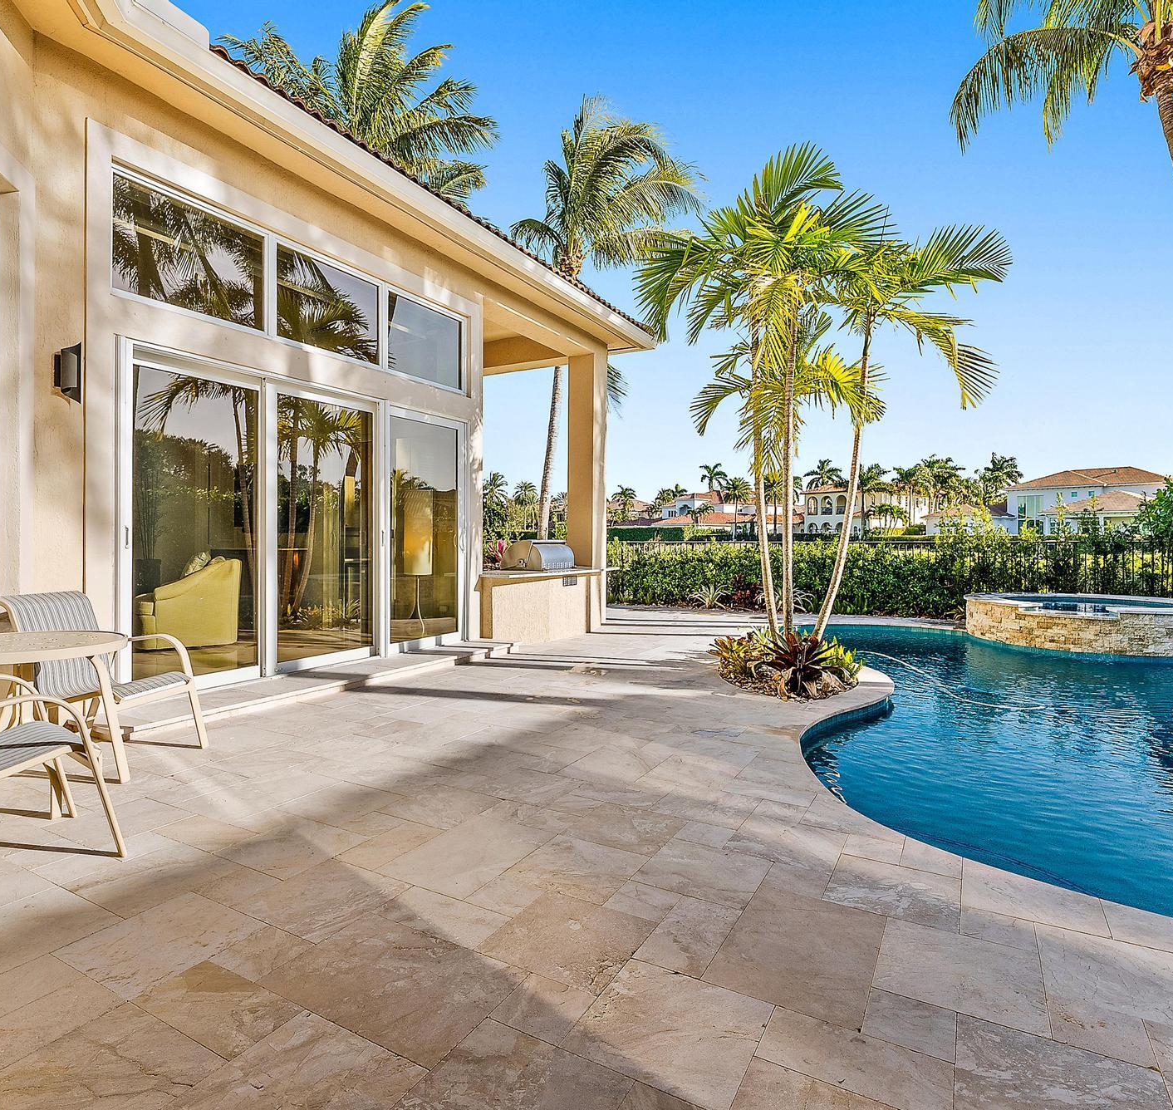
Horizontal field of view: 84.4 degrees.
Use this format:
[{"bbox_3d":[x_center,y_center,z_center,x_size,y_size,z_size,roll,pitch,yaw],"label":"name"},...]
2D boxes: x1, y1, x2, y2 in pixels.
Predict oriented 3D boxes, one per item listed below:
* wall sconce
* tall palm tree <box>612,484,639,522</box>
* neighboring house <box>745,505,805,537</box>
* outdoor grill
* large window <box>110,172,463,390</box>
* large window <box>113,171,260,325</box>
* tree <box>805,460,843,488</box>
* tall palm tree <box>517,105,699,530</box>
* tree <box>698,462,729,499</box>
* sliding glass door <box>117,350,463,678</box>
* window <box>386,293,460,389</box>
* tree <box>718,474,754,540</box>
[{"bbox_3d":[-3.270,-1.152,4.082,0.110,0.350,0.125,1,1,32],"label":"wall sconce"},{"bbox_3d":[5.126,-4.533,84.950,3.600,9.200,3.600,0,1,0],"label":"tall palm tree"},{"bbox_3d":[24.954,-4.317,86.000,9.000,5.000,8.000,0,1,11],"label":"neighboring house"},{"bbox_3d":[-0.627,0.000,8.590,0.640,0.400,0.770,1,1,32],"label":"outdoor grill"},{"bbox_3d":[-2.298,-2.229,5.857,0.100,0.851,3.482,1,1,32],"label":"large window"},{"bbox_3d":[-2.893,-2.155,4.773,0.100,0.830,1.090,1,1,32],"label":"large window"},{"bbox_3d":[37.953,-8.480,103.000,6.000,13.200,6.000,0,1,0],"label":"tree"},{"bbox_3d":[0.505,-4.964,15.439,4.500,11.800,4.500,0,1,0],"label":"tall palm tree"},{"bbox_3d":[20.269,-8.170,103.000,4.400,12.600,4.400,0,1,0],"label":"tree"},{"bbox_3d":[-2.249,-0.237,5.814,0.130,2.450,3.380,1,1,32],"label":"sliding glass door"},{"bbox_3d":[-1.673,-2.249,6.860,0.100,0.857,1.118,1,1,32],"label":"window"},{"bbox_3d":[18.554,-5.703,80.000,4.000,7.900,4.000,0,1,0],"label":"tree"}]

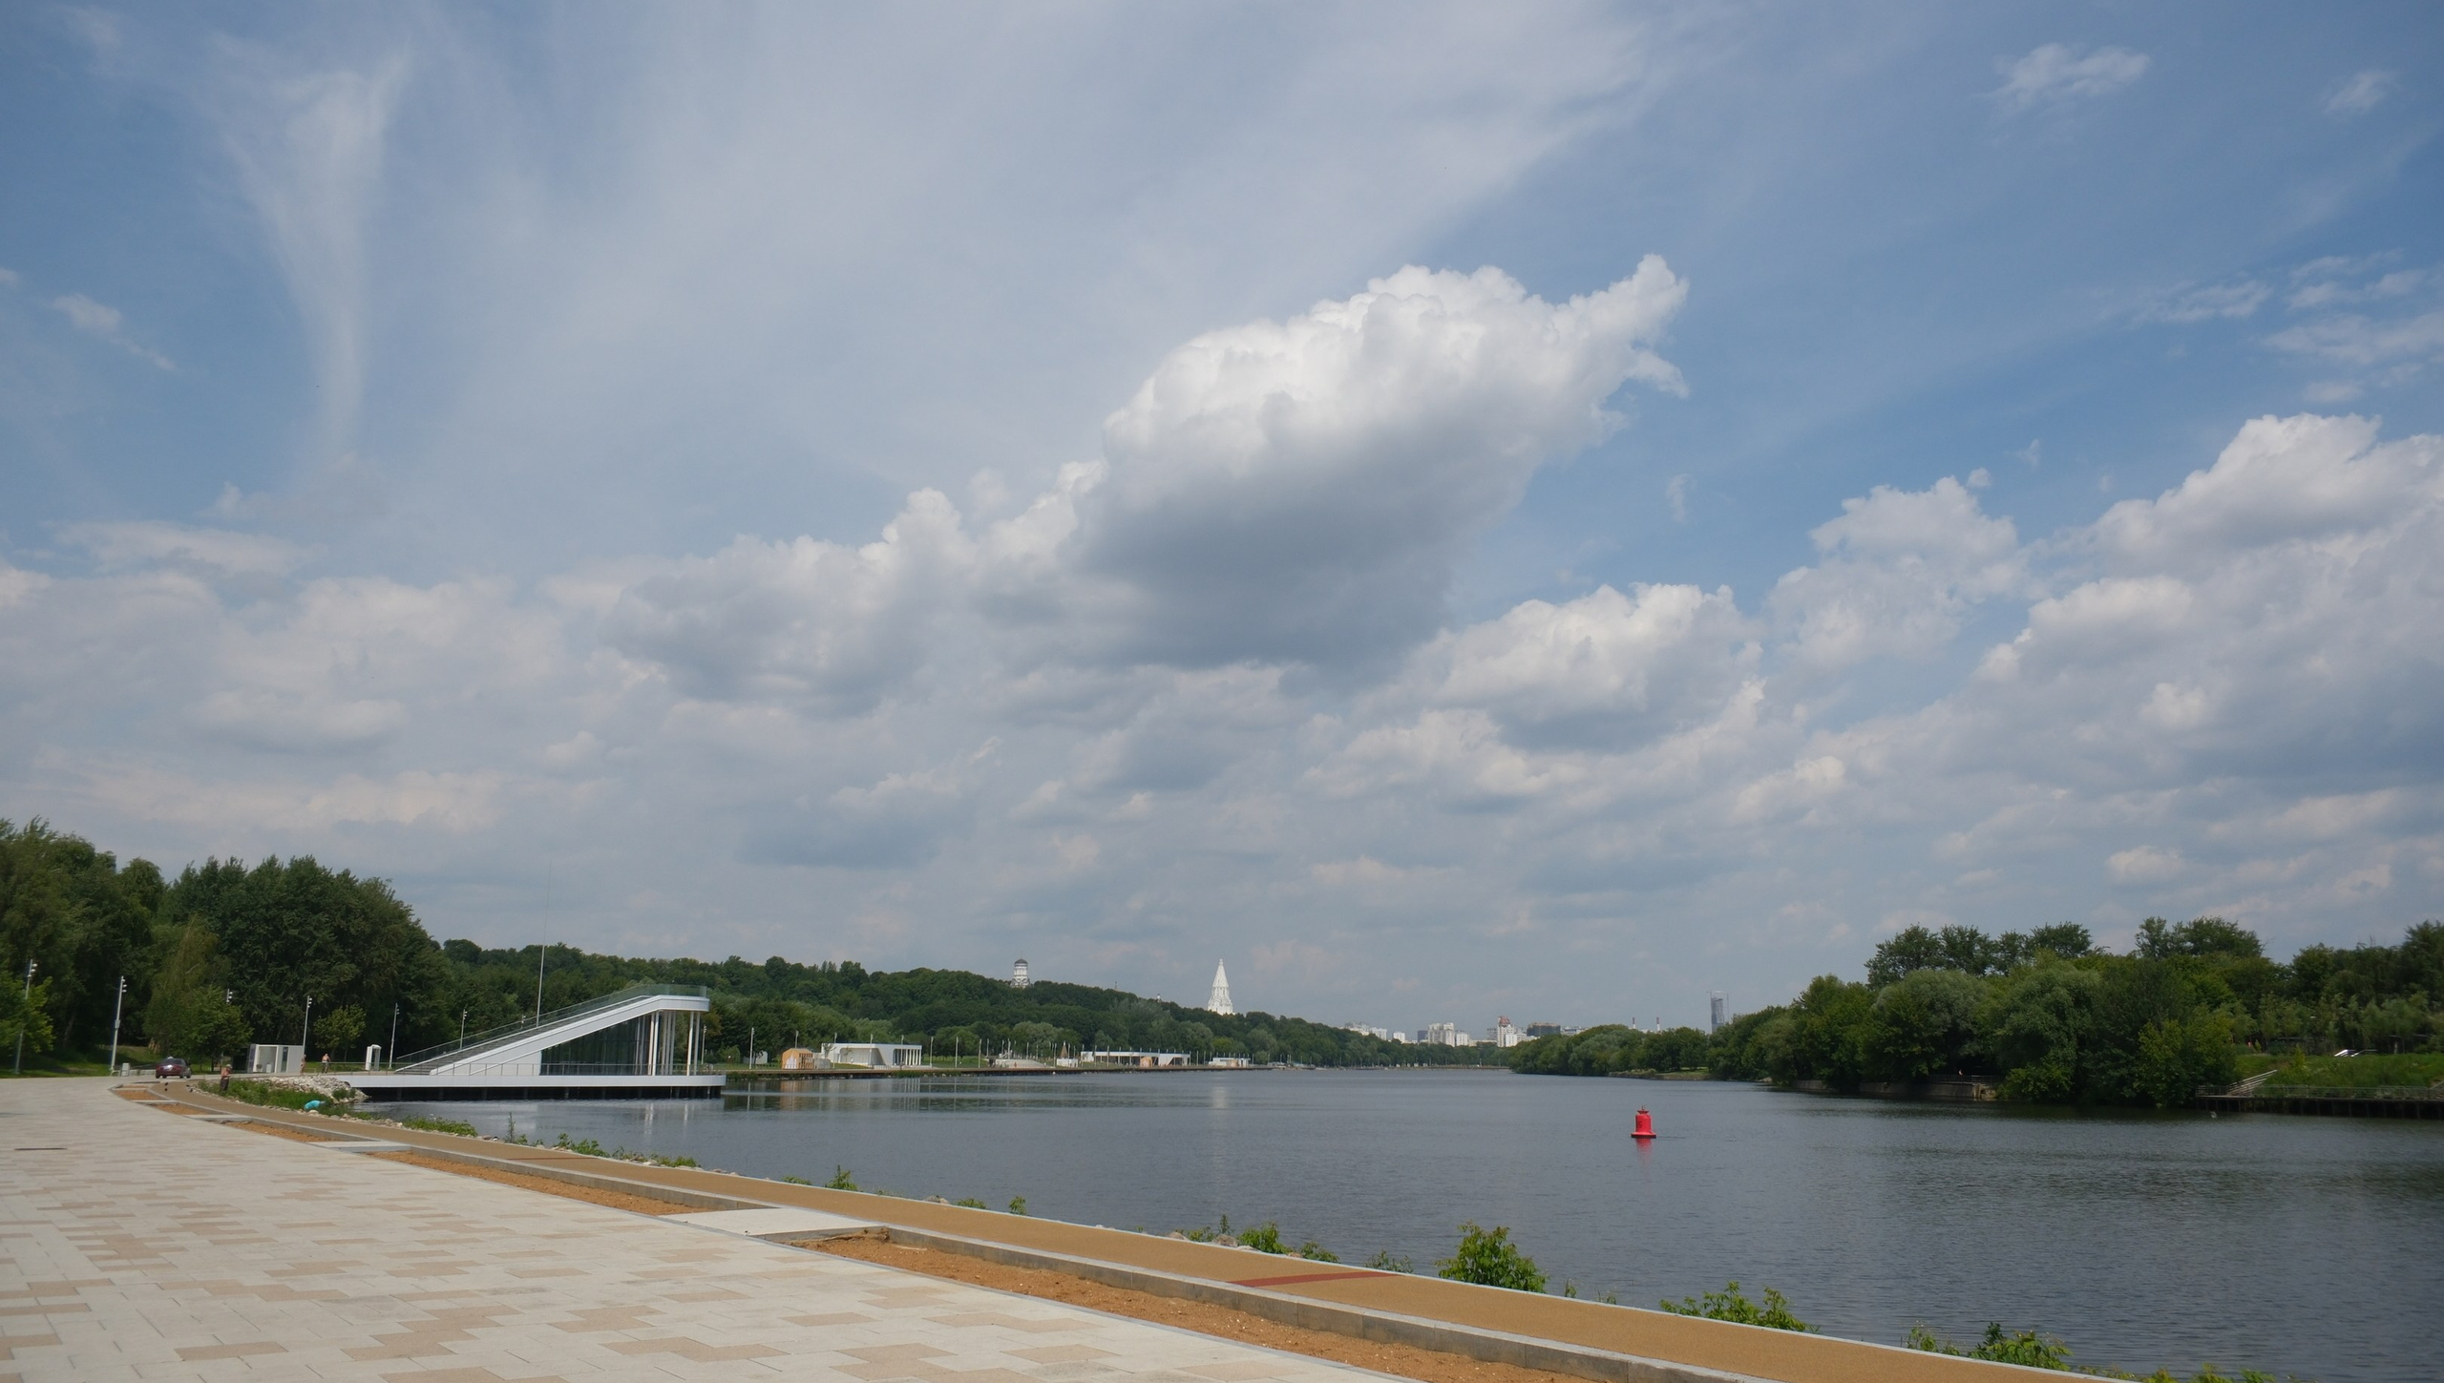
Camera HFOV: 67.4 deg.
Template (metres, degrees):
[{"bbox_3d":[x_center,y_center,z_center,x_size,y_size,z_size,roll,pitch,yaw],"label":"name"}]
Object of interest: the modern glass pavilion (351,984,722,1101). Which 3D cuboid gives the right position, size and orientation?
[{"bbox_3d":[-68.730,34.940,183.540,34.510,11.510,14.000,7,-13,-31],"label":"modern glass pavilion"}]

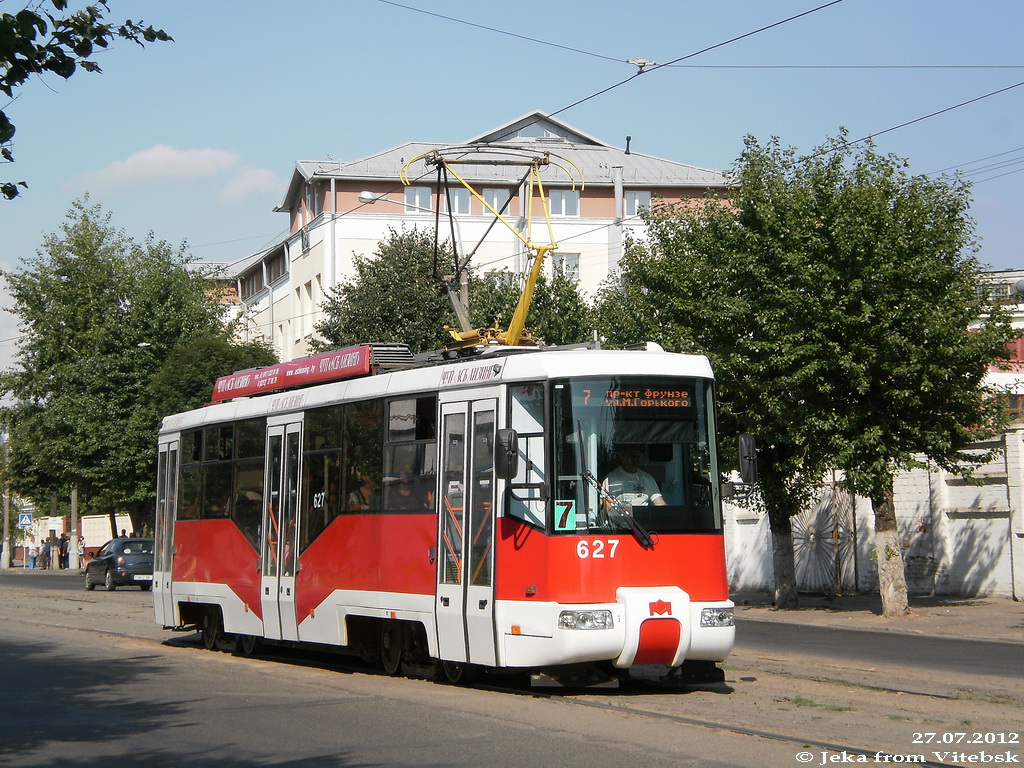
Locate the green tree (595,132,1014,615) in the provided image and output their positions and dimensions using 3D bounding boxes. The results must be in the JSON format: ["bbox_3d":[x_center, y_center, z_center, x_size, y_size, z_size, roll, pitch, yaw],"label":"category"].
[{"bbox_3d":[5.607,-0.201,46.500,8.100,9.100,7.300,0,-4,0],"label":"green tree"}]

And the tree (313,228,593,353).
[{"bbox_3d":[-1.656,0.682,67.500,7.900,9.900,7.200,0,-4,0],"label":"tree"}]

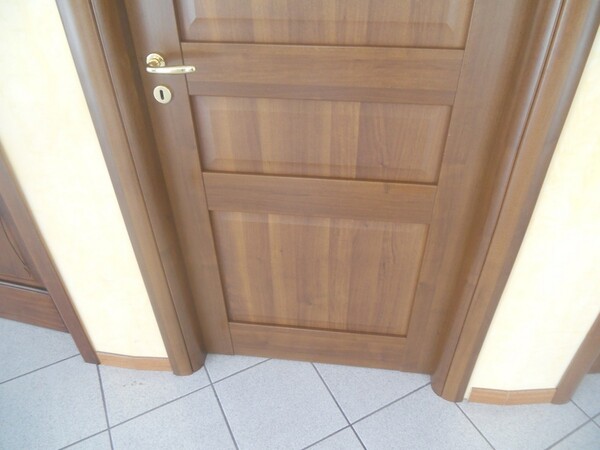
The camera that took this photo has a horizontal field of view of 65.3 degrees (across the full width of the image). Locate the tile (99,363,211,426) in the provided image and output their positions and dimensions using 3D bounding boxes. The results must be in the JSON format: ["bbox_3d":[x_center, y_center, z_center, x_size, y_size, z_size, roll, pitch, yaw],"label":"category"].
[{"bbox_3d":[-0.512,0.509,1.623,0.333,0.010,0.295,-18,42,-20],"label":"tile"}]

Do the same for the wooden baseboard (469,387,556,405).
[{"bbox_3d":[0.676,0.545,1.484,0.264,0.068,0.017,0,38,2],"label":"wooden baseboard"}]

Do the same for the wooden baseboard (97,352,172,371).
[{"bbox_3d":[-0.565,0.472,1.607,0.265,0.068,0.017,3,39,6],"label":"wooden baseboard"}]

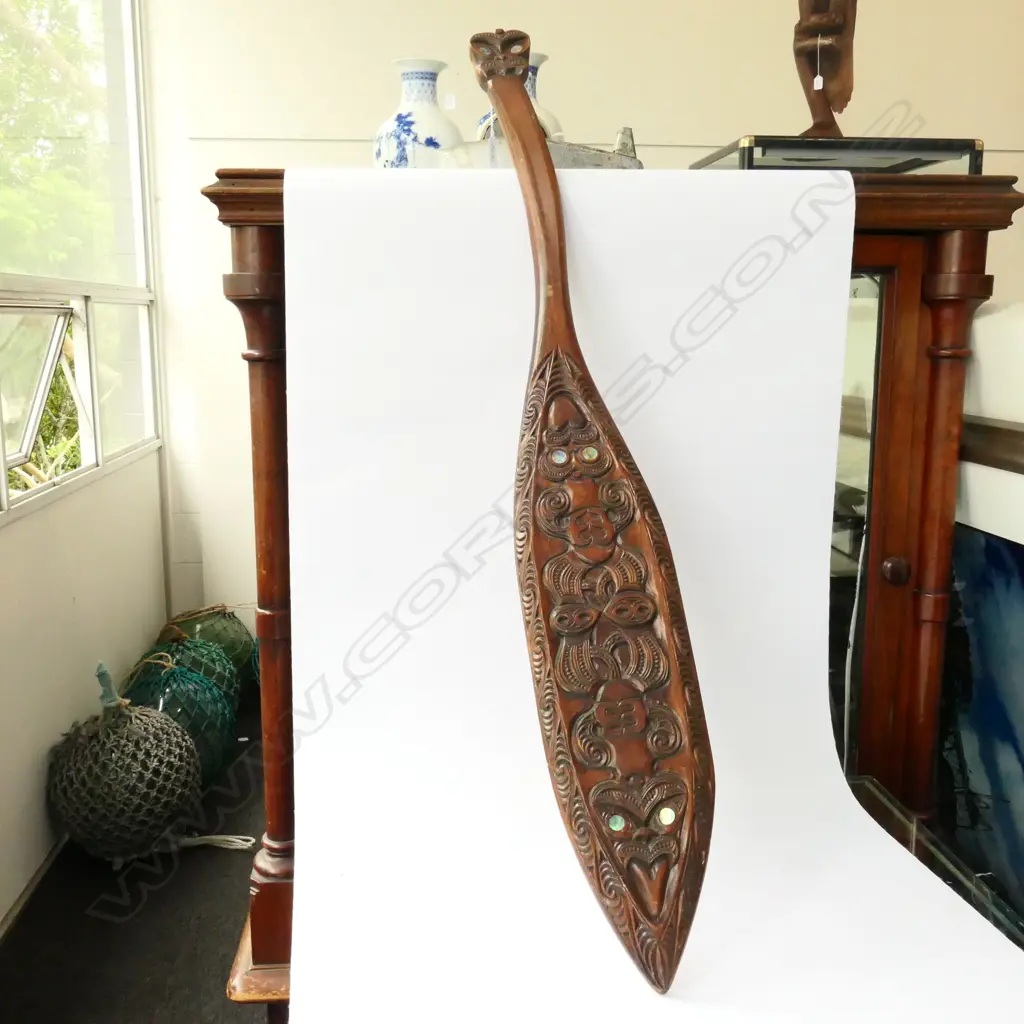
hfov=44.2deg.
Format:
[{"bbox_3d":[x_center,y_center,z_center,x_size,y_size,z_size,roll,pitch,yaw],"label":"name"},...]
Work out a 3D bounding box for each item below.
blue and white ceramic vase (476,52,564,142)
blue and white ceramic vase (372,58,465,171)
[{"bbox_3d":[0.014,-0.593,1.995,0.147,0.255,0.147,0,9,0],"label":"blue and white ceramic vase"},{"bbox_3d":[-0.150,-0.598,2.035,0.147,0.255,0.147,0,9,0],"label":"blue and white ceramic vase"}]

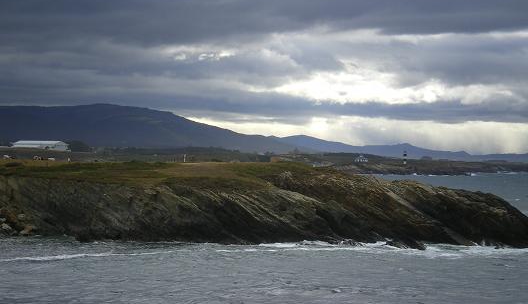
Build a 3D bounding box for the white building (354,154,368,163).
[{"bbox_3d":[103.313,6.662,1500.000,12.200,8.300,11.500,0,0,12],"label":"white building"}]

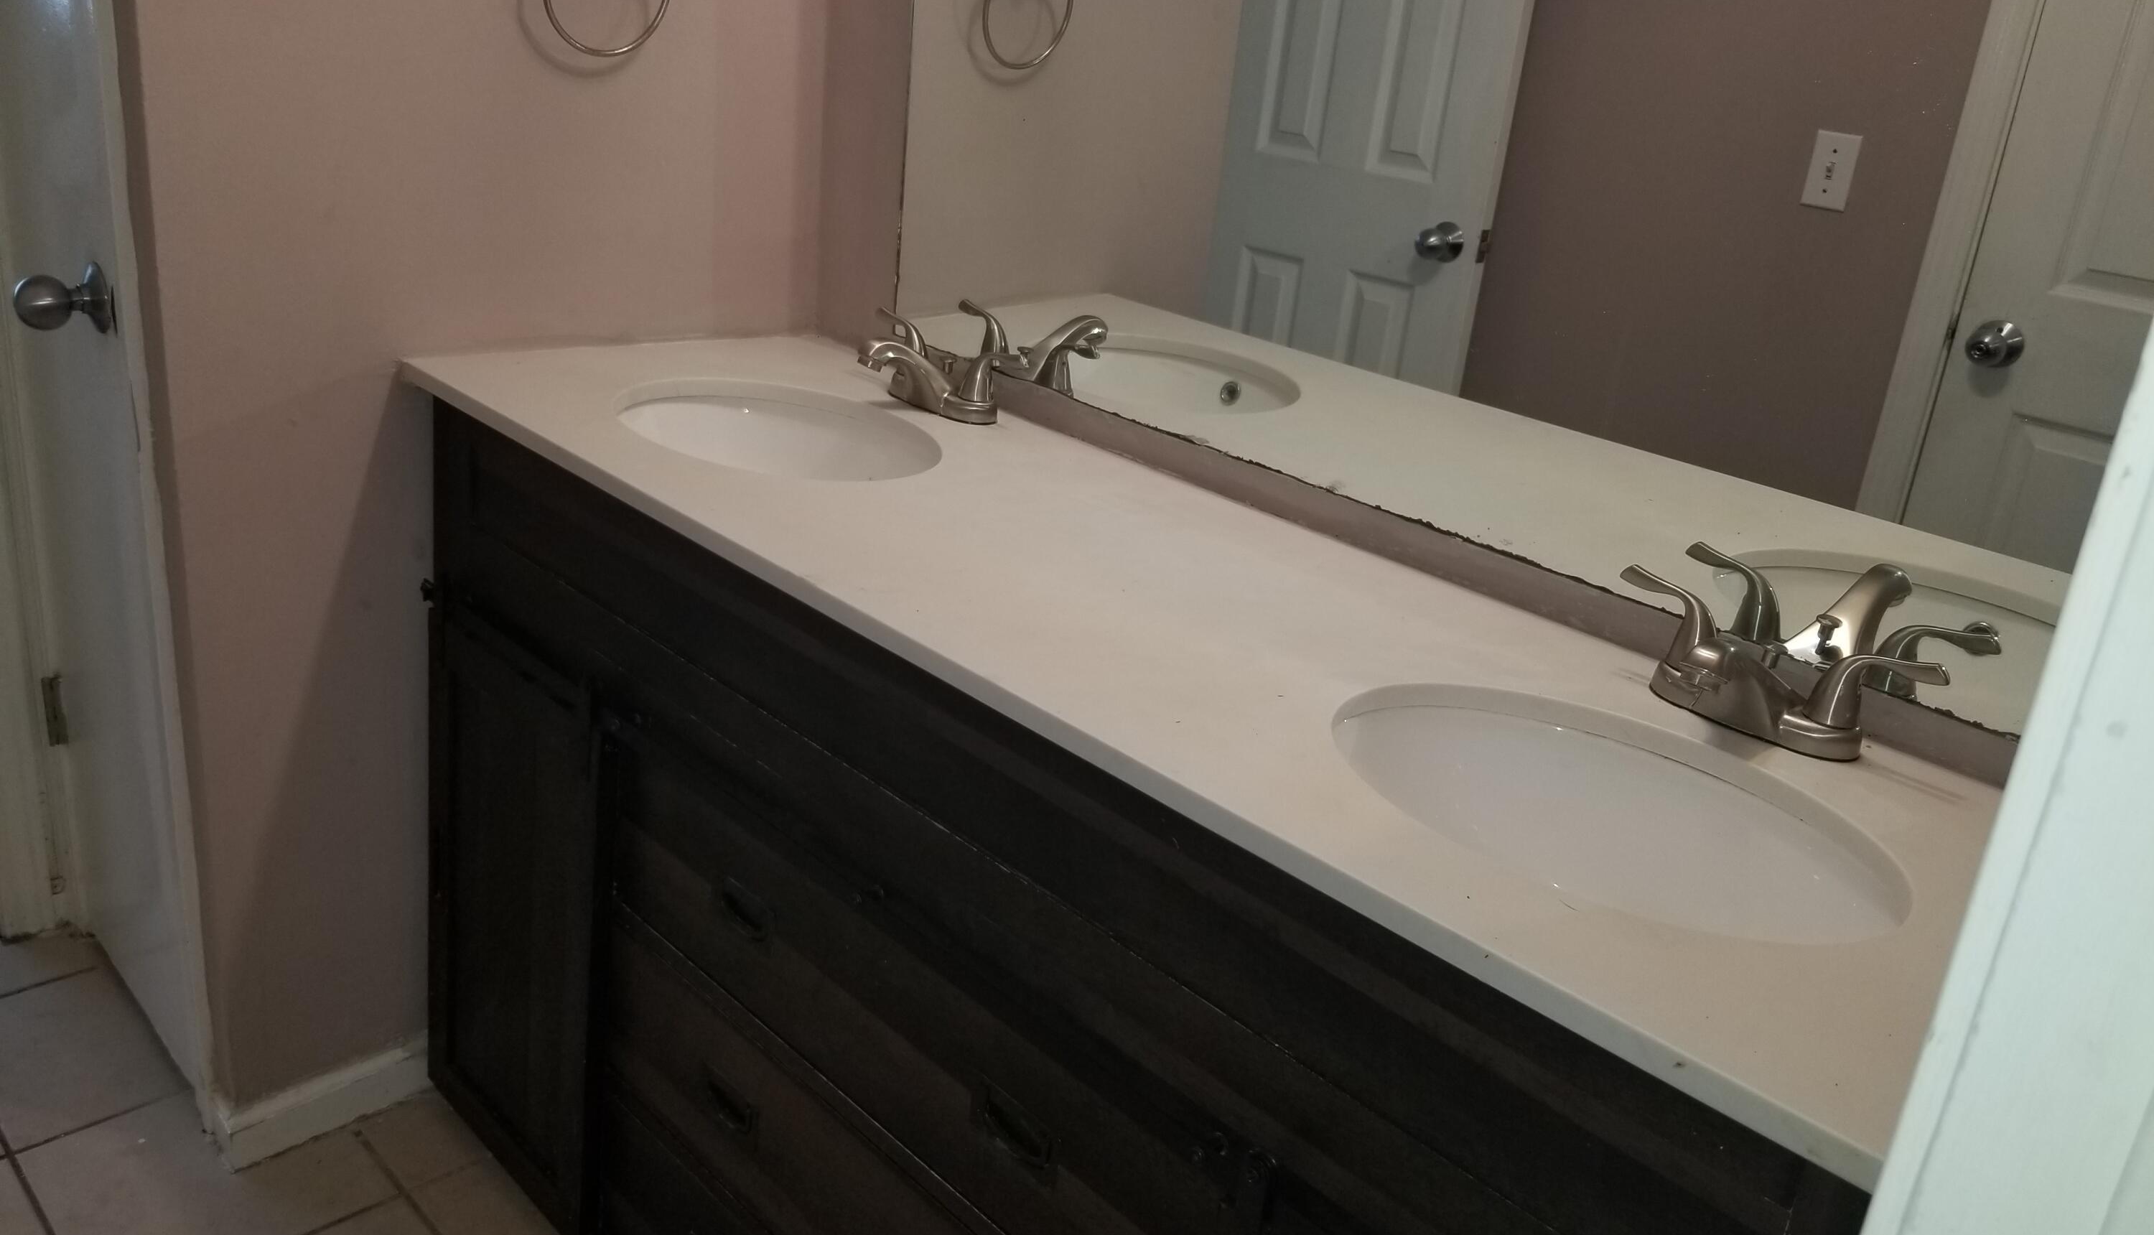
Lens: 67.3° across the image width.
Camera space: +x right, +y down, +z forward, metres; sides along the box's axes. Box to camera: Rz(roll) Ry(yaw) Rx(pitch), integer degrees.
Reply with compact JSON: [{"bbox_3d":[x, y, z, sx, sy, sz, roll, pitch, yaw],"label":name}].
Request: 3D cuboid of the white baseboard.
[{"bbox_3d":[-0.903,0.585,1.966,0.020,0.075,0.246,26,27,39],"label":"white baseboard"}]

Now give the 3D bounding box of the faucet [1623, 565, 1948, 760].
[{"bbox_3d":[0.488,0.046,1.200,0.248,0.092,0.172,26,27,39],"label":"faucet"}]

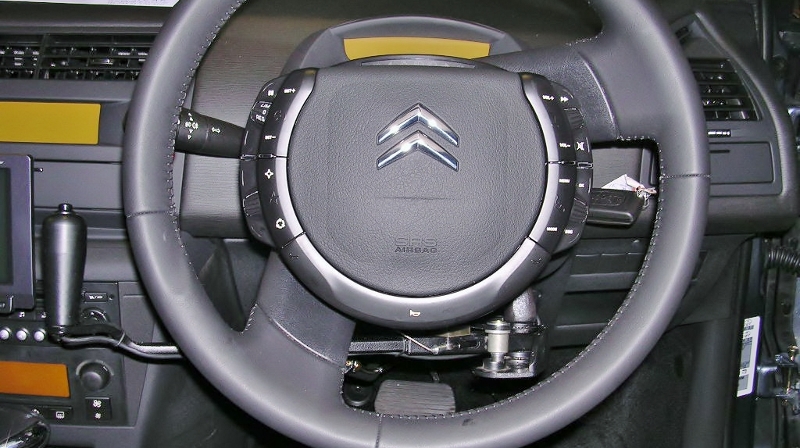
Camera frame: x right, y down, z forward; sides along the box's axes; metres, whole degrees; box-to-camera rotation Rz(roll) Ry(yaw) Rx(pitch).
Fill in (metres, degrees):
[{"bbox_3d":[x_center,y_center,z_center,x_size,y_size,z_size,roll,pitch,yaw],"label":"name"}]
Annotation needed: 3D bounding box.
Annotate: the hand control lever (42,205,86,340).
[{"bbox_3d":[-0.252,0.035,0.660,0.034,0.104,0.034,5,8,0],"label":"hand control lever"}]

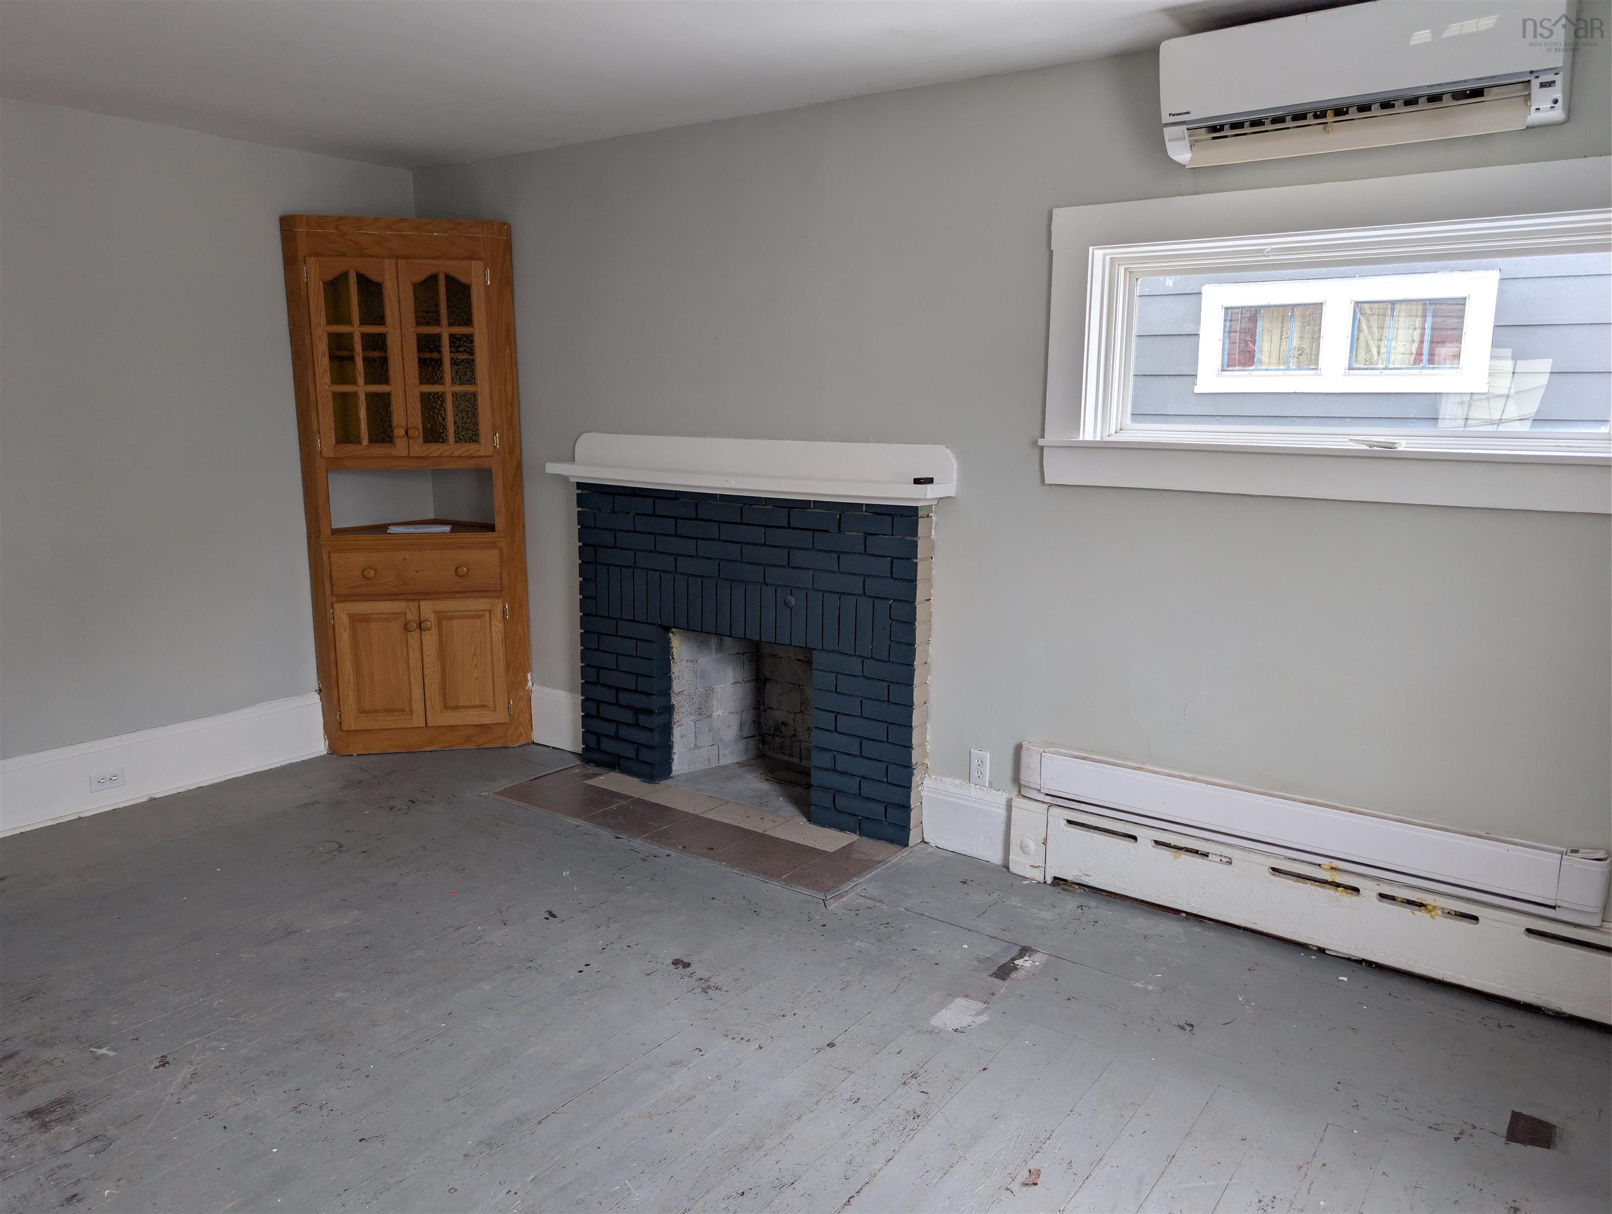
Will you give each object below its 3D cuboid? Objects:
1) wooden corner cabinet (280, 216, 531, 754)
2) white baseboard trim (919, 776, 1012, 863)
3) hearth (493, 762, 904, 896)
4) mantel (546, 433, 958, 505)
[{"bbox_3d":[-1.654,-0.500,4.866,0.879,2.189,0.510,-2,11,-11],"label":"wooden corner cabinet"},{"bbox_3d":[0.548,0.717,3.780,0.323,0.234,0.030,8,13,34],"label":"white baseboard trim"},{"bbox_3d":[-0.432,0.762,4.071,1.562,0.030,0.477,8,13,34],"label":"hearth"},{"bbox_3d":[-0.274,-0.505,4.036,1.726,0.199,0.189,8,13,34],"label":"mantel"}]

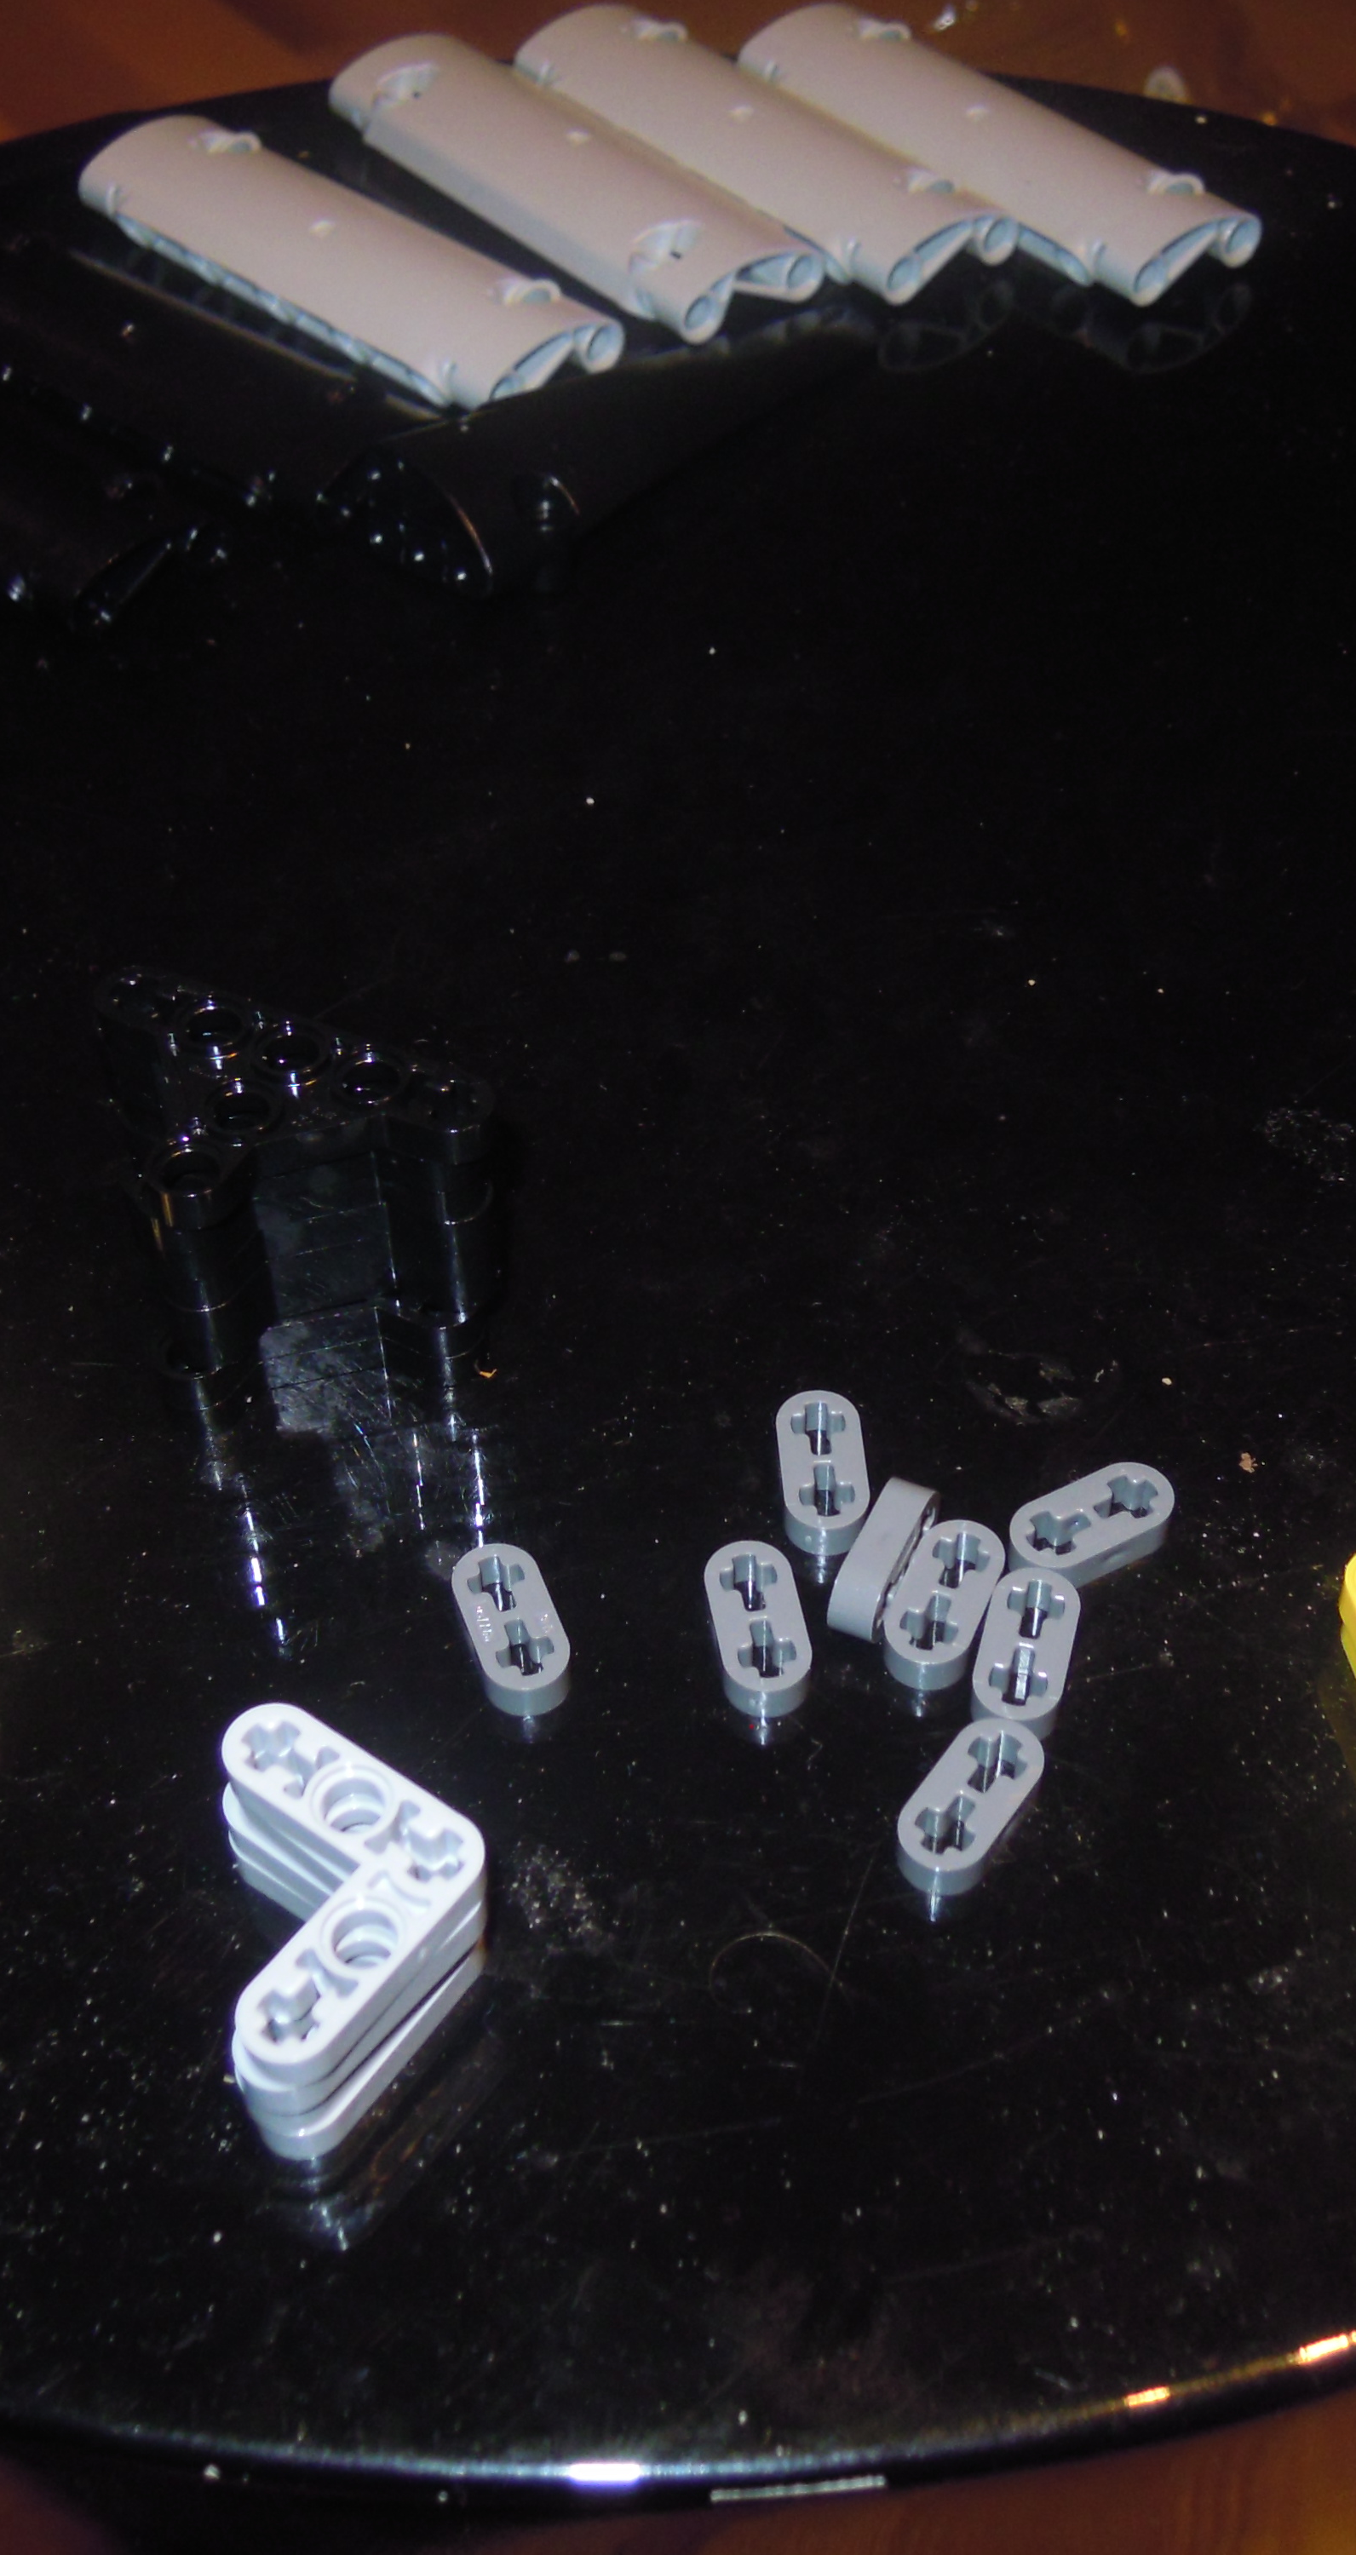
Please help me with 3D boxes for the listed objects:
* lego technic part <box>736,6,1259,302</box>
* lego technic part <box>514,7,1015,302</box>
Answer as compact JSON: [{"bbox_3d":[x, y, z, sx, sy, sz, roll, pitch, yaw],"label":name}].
[{"bbox_3d":[0.047,-0.171,0.416,0.024,0.009,0.088,-32,56,-26],"label":"lego technic part"},{"bbox_3d":[0.011,-0.171,0.416,0.024,0.009,0.088,-32,55,-25],"label":"lego technic part"}]

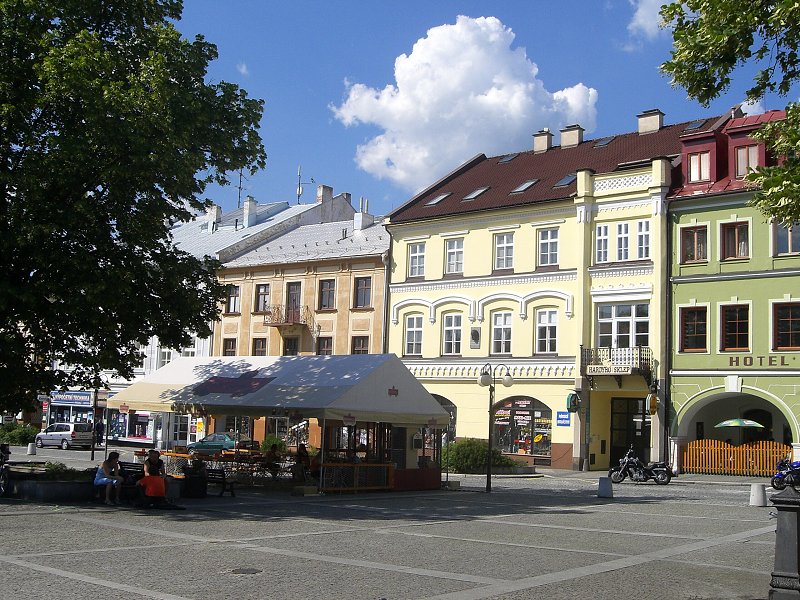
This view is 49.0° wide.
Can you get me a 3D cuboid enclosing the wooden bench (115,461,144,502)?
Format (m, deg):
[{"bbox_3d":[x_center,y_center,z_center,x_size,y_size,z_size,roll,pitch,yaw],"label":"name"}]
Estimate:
[{"bbox_3d":[-6.328,4.169,20.100,1.650,0.860,0.620,-3,-9,37],"label":"wooden bench"}]

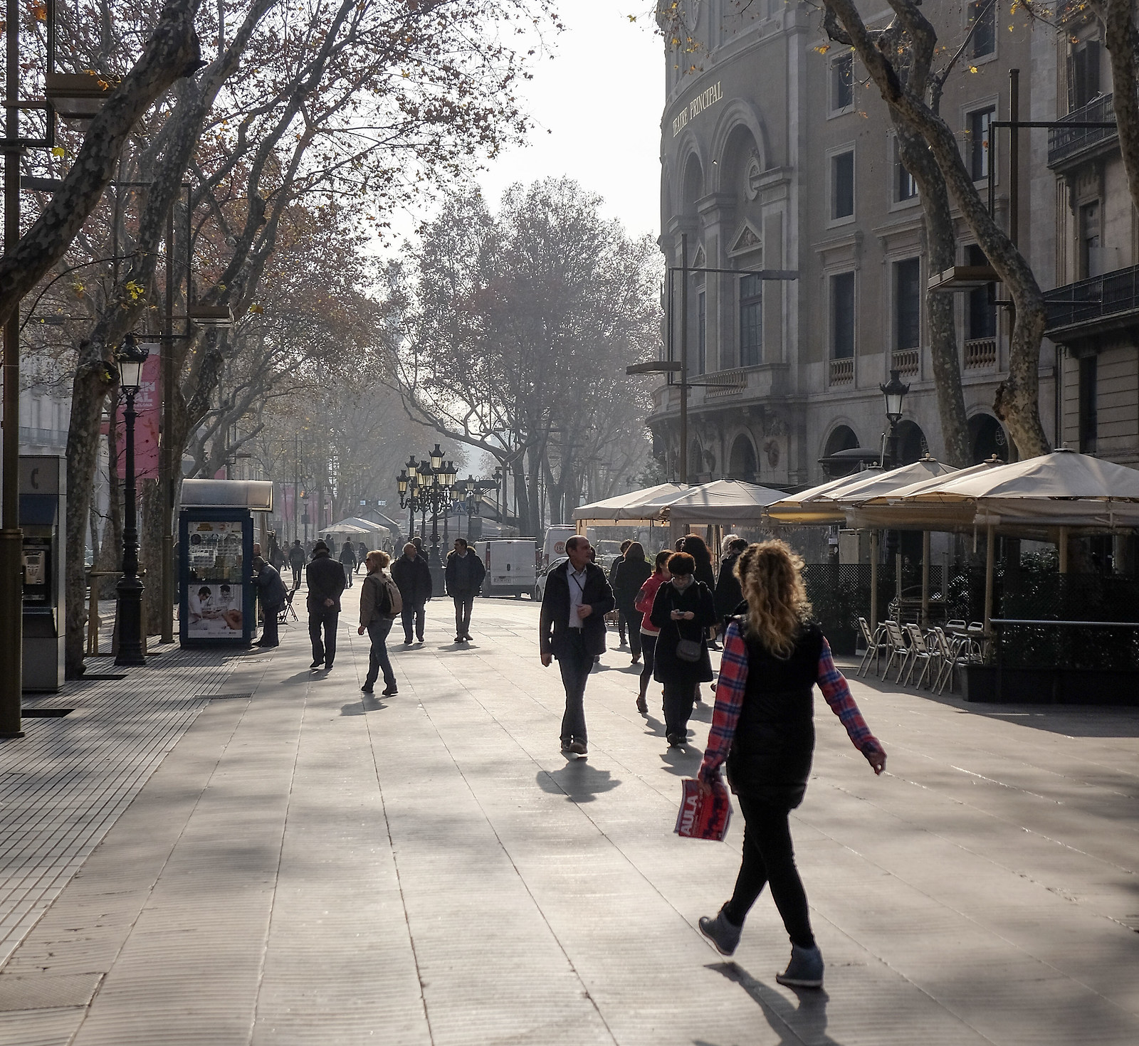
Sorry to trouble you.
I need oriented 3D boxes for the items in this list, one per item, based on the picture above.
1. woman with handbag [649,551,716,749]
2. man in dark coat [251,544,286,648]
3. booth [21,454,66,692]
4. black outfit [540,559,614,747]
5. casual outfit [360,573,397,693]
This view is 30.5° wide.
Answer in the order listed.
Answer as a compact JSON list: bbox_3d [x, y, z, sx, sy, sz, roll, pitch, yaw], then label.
[{"bbox_3d":[0.951,1.047,17.400,0.560,1.600,0.450,0,0,-1],"label":"woman with handbag"},{"bbox_3d":[-4.946,1.203,34.300,0.620,1.650,0.500,0,0,-3],"label":"man in dark coat"},{"bbox_3d":[-6.134,0.587,23.950,0.580,2.660,0.650,0,0,-7],"label":"booth"},{"bbox_3d":[0.060,1.050,16.850,0.600,1.520,0.430,0,0,-3],"label":"black outfit"},{"bbox_3d":[-2.140,1.215,23.400,0.450,1.369,0.470,0,-1,31],"label":"casual outfit"}]

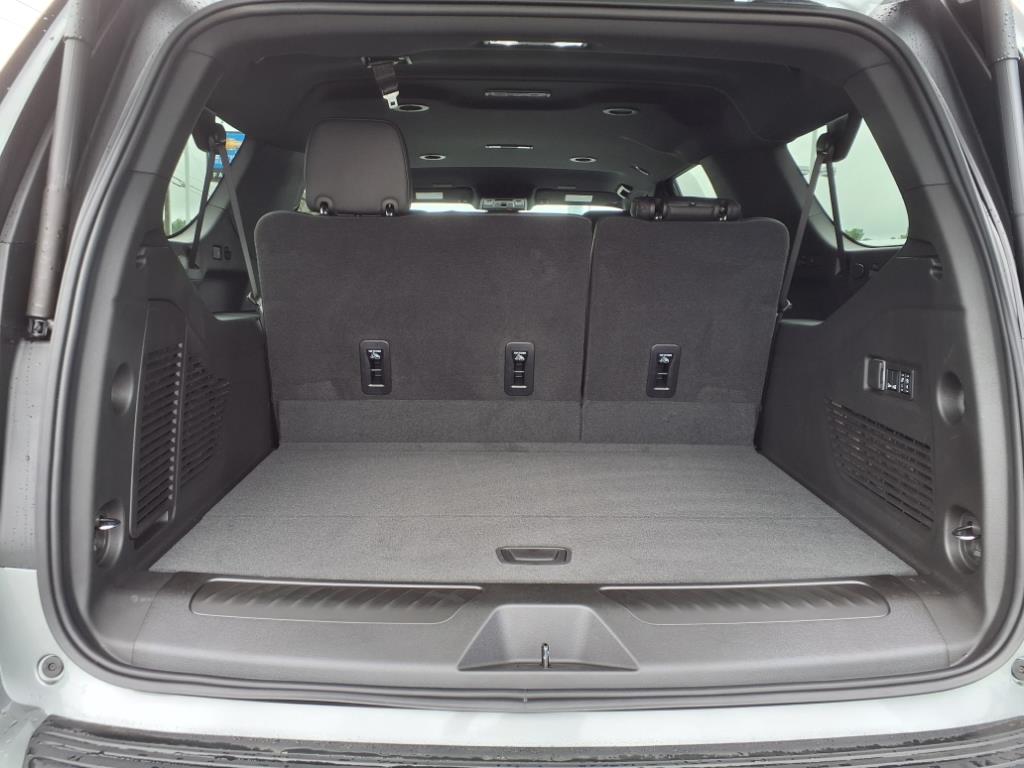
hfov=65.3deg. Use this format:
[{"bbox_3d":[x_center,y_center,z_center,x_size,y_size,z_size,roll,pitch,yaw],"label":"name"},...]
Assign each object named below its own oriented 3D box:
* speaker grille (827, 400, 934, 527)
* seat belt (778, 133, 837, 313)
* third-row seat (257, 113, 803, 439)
[{"bbox_3d":[0.693,0.136,1.538,0.030,0.135,0.415,0,11,-2],"label":"speaker grille"},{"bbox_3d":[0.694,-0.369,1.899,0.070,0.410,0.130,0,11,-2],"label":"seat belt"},{"bbox_3d":[0.019,-0.266,2.221,1.270,0.820,0.660,0,11,-2],"label":"third-row seat"}]

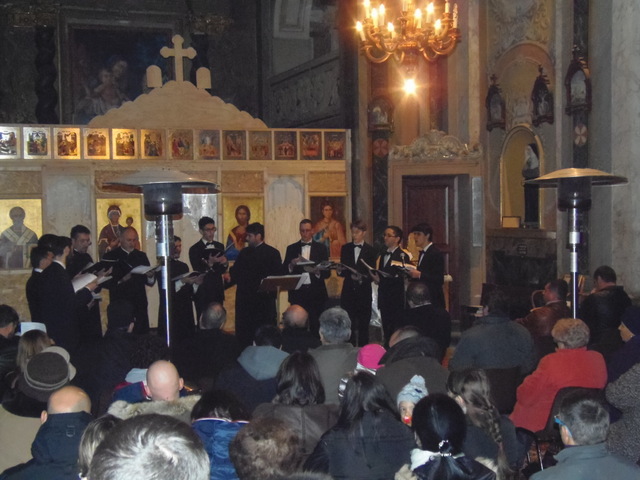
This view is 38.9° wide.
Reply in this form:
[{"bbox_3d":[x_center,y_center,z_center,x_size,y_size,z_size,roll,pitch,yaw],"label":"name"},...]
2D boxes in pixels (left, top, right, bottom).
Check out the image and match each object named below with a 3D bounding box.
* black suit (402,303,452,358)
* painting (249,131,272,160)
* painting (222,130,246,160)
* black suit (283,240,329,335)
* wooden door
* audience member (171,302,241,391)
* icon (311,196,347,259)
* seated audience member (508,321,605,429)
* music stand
[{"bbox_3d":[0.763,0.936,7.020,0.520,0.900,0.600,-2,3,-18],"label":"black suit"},{"bbox_3d":[-0.731,-1.166,11.188,0.301,0.362,0.030,-2,2,-21],"label":"painting"},{"bbox_3d":[-1.026,-1.134,10.878,0.285,0.350,0.030,-1,0,-18],"label":"painting"},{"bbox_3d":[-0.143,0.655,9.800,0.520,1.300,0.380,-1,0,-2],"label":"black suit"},{"bbox_3d":[1.506,0.095,12.350,0.900,2.020,0.070,-2,2,-17],"label":"wooden door"},{"bbox_3d":[-0.746,1.066,6.534,0.520,1.275,0.750,-1,3,3],"label":"audience member"},{"bbox_3d":[0.104,-0.155,11.235,0.473,0.756,0.040,-1,0,-18],"label":"icon"},{"bbox_3d":[1.385,1.040,5.300,0.500,1.220,0.660,-1,0,-18],"label":"seated audience member"},{"bbox_3d":[-0.371,0.953,8.934,0.500,1.231,0.400,-2,3,-25],"label":"music stand"}]

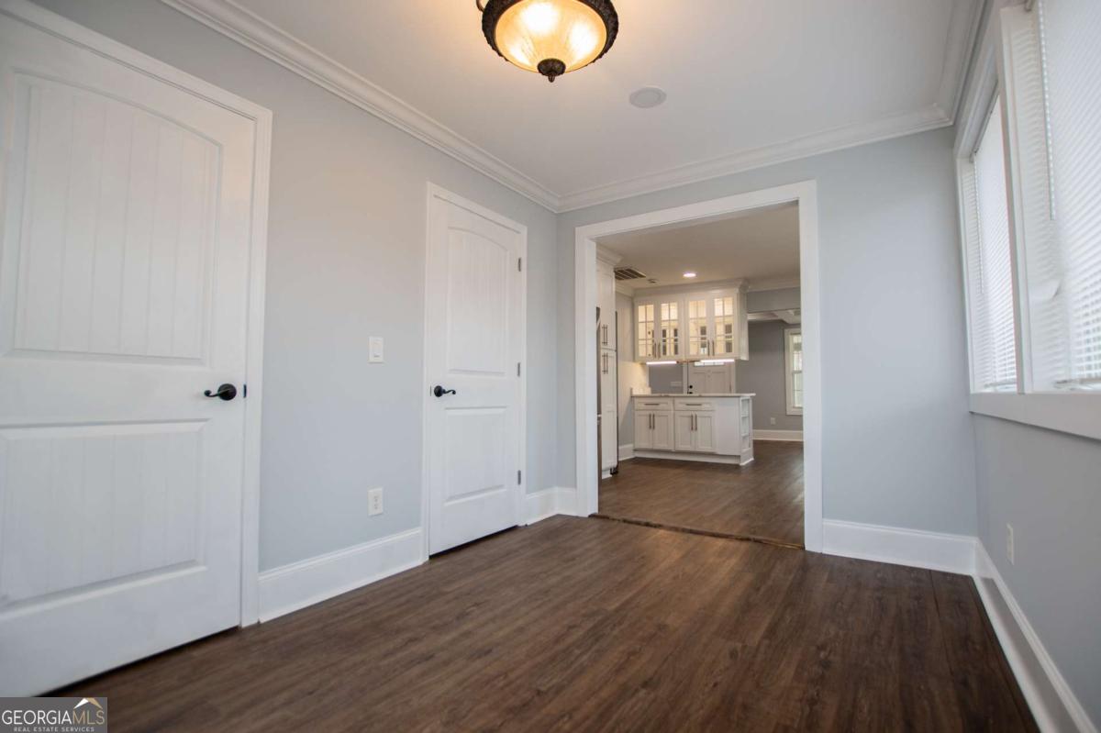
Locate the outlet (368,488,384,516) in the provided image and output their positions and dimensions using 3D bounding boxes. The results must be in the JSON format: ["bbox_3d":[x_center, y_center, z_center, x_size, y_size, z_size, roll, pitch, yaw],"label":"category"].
[{"bbox_3d":[-0.869,0.675,2.284,0.010,0.118,0.075,-3,-4,37],"label":"outlet"}]

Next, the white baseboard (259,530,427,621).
[{"bbox_3d":[-0.927,0.953,2.173,0.030,0.189,0.805,-3,-4,37],"label":"white baseboard"}]

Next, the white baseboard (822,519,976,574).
[{"bbox_3d":[1.865,0.974,2.483,0.664,0.189,0.030,-2,-4,30],"label":"white baseboard"}]

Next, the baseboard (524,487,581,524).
[{"bbox_3d":[0.015,1.022,3.313,0.173,0.189,0.398,-3,-4,37],"label":"baseboard"}]

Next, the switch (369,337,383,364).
[{"bbox_3d":[-0.877,-0.084,2.316,0.012,0.118,0.075,-3,-4,37],"label":"switch"}]

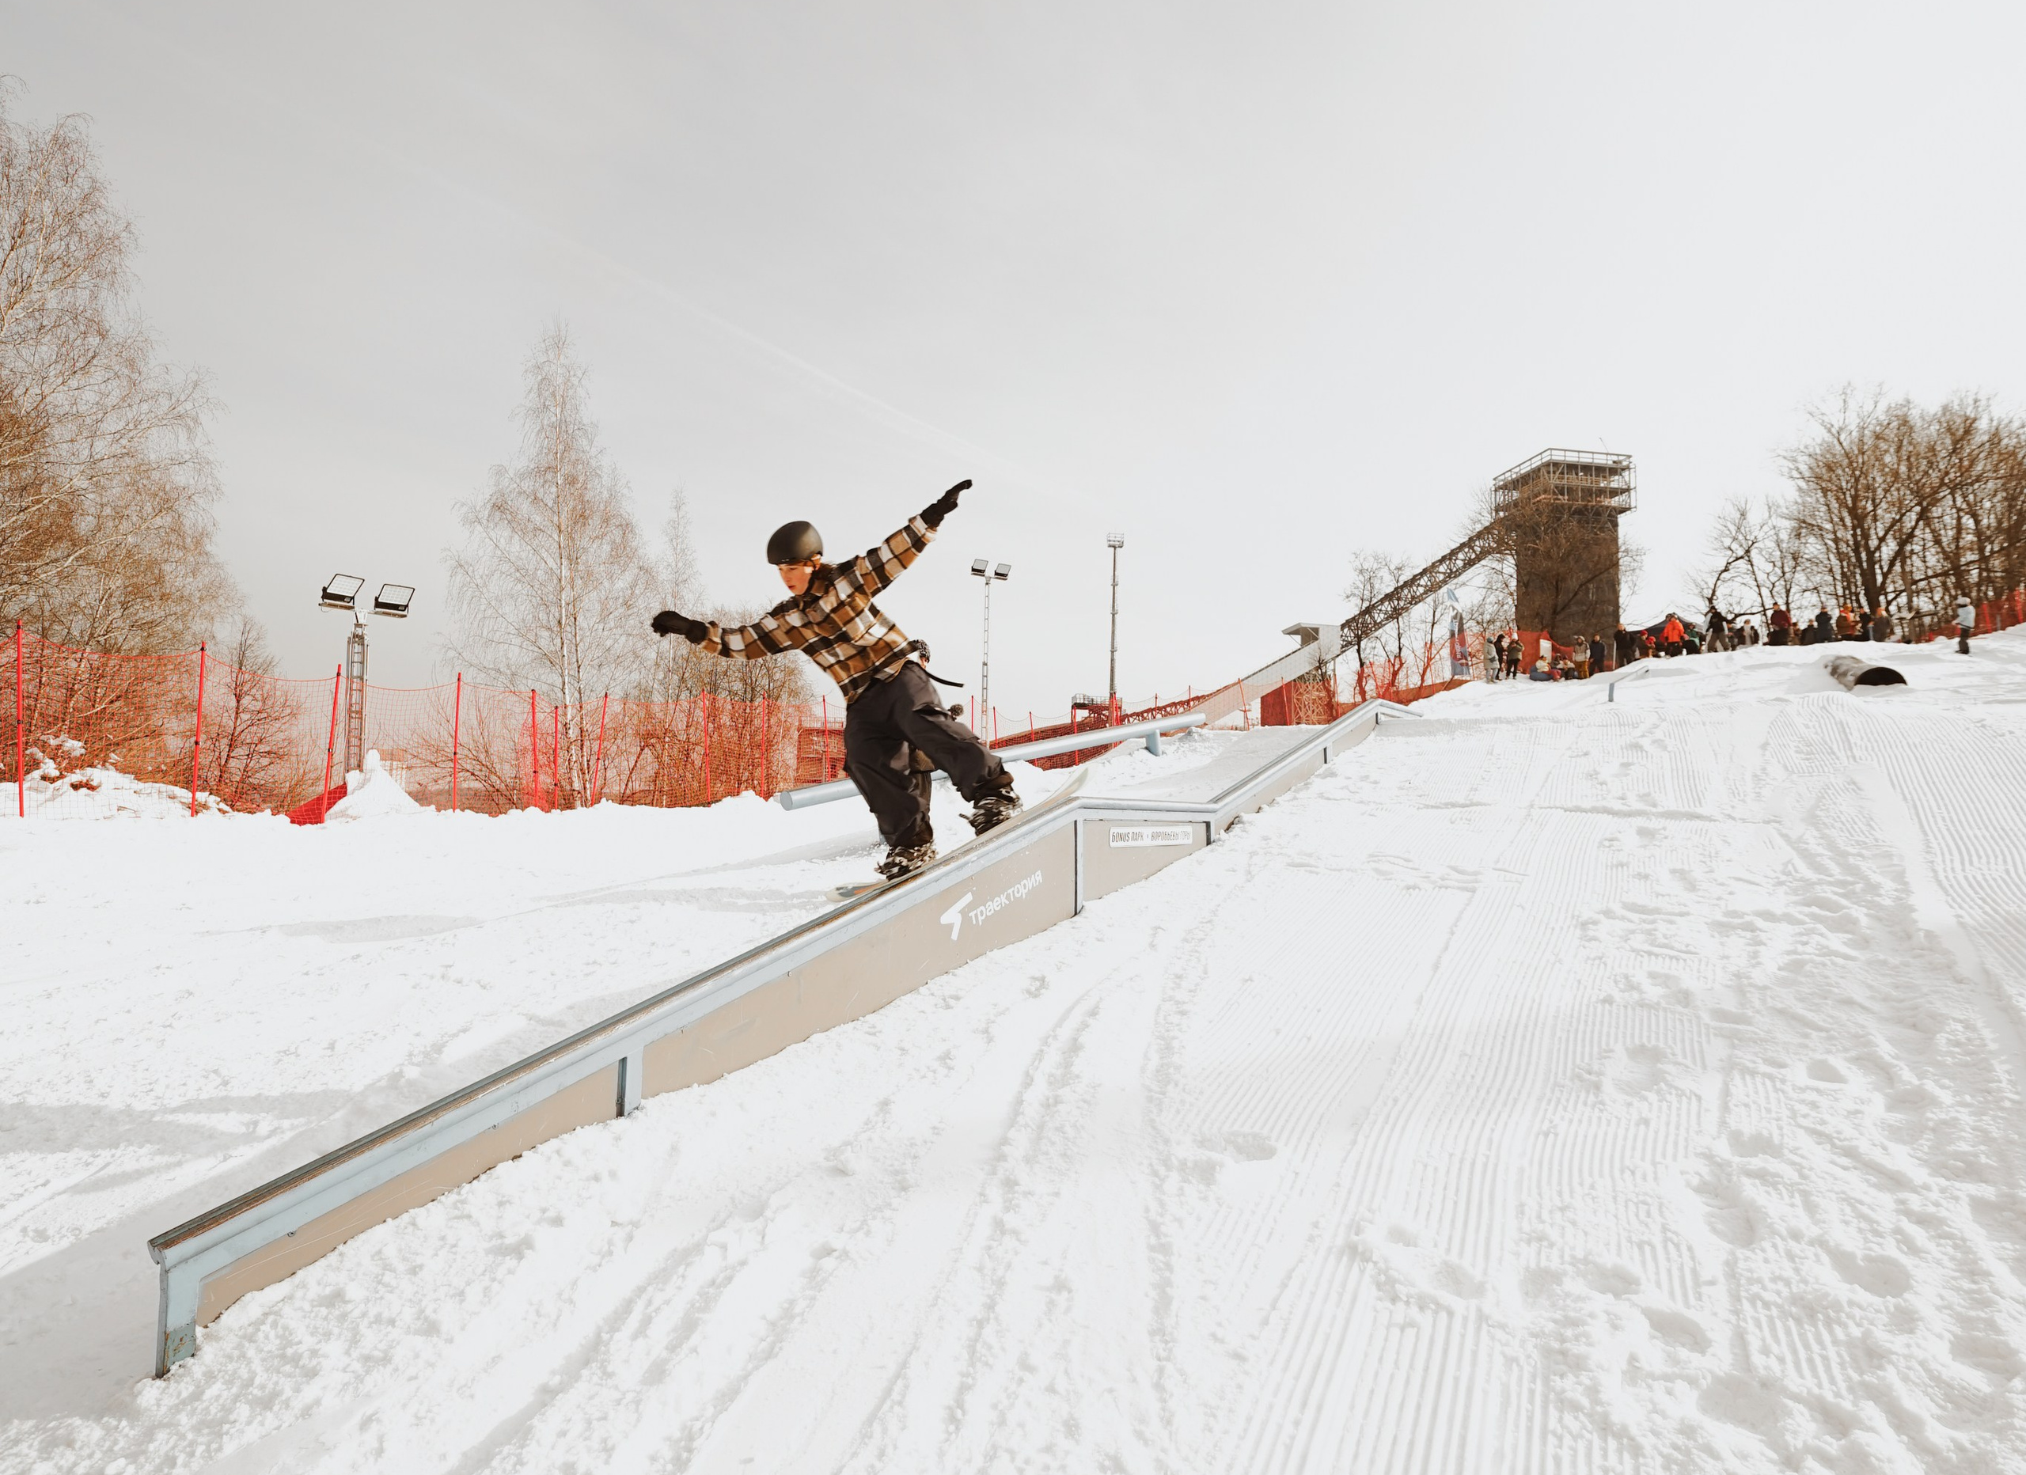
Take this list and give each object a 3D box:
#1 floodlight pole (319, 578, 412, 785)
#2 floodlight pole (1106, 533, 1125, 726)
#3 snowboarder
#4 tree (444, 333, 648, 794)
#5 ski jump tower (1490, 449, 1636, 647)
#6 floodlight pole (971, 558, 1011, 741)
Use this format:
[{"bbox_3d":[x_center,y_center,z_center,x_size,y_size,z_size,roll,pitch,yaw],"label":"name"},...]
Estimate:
[{"bbox_3d":[-8.928,-0.771,14.000,0.450,2.950,1.050,0,-1,31],"label":"floodlight pole"},{"bbox_3d":[8.066,-8.251,80.000,1.400,15.800,1.400,1,-1,-18],"label":"floodlight pole"},{"bbox_3d":[-0.770,-0.248,4.500,1.450,1.680,0.800,1,-1,12],"label":"snowboarder"},{"bbox_3d":[-11.372,-4.249,25.000,4.400,11.600,4.400,1,-1,0],"label":"tree"},{"bbox_3d":[54.162,-18.167,100.000,9.000,18.600,9.800,1,-1,-10],"label":"ski jump tower"},{"bbox_3d":[-0.713,-2.588,32.000,0.550,6.200,1.300,0,-1,45],"label":"floodlight pole"}]

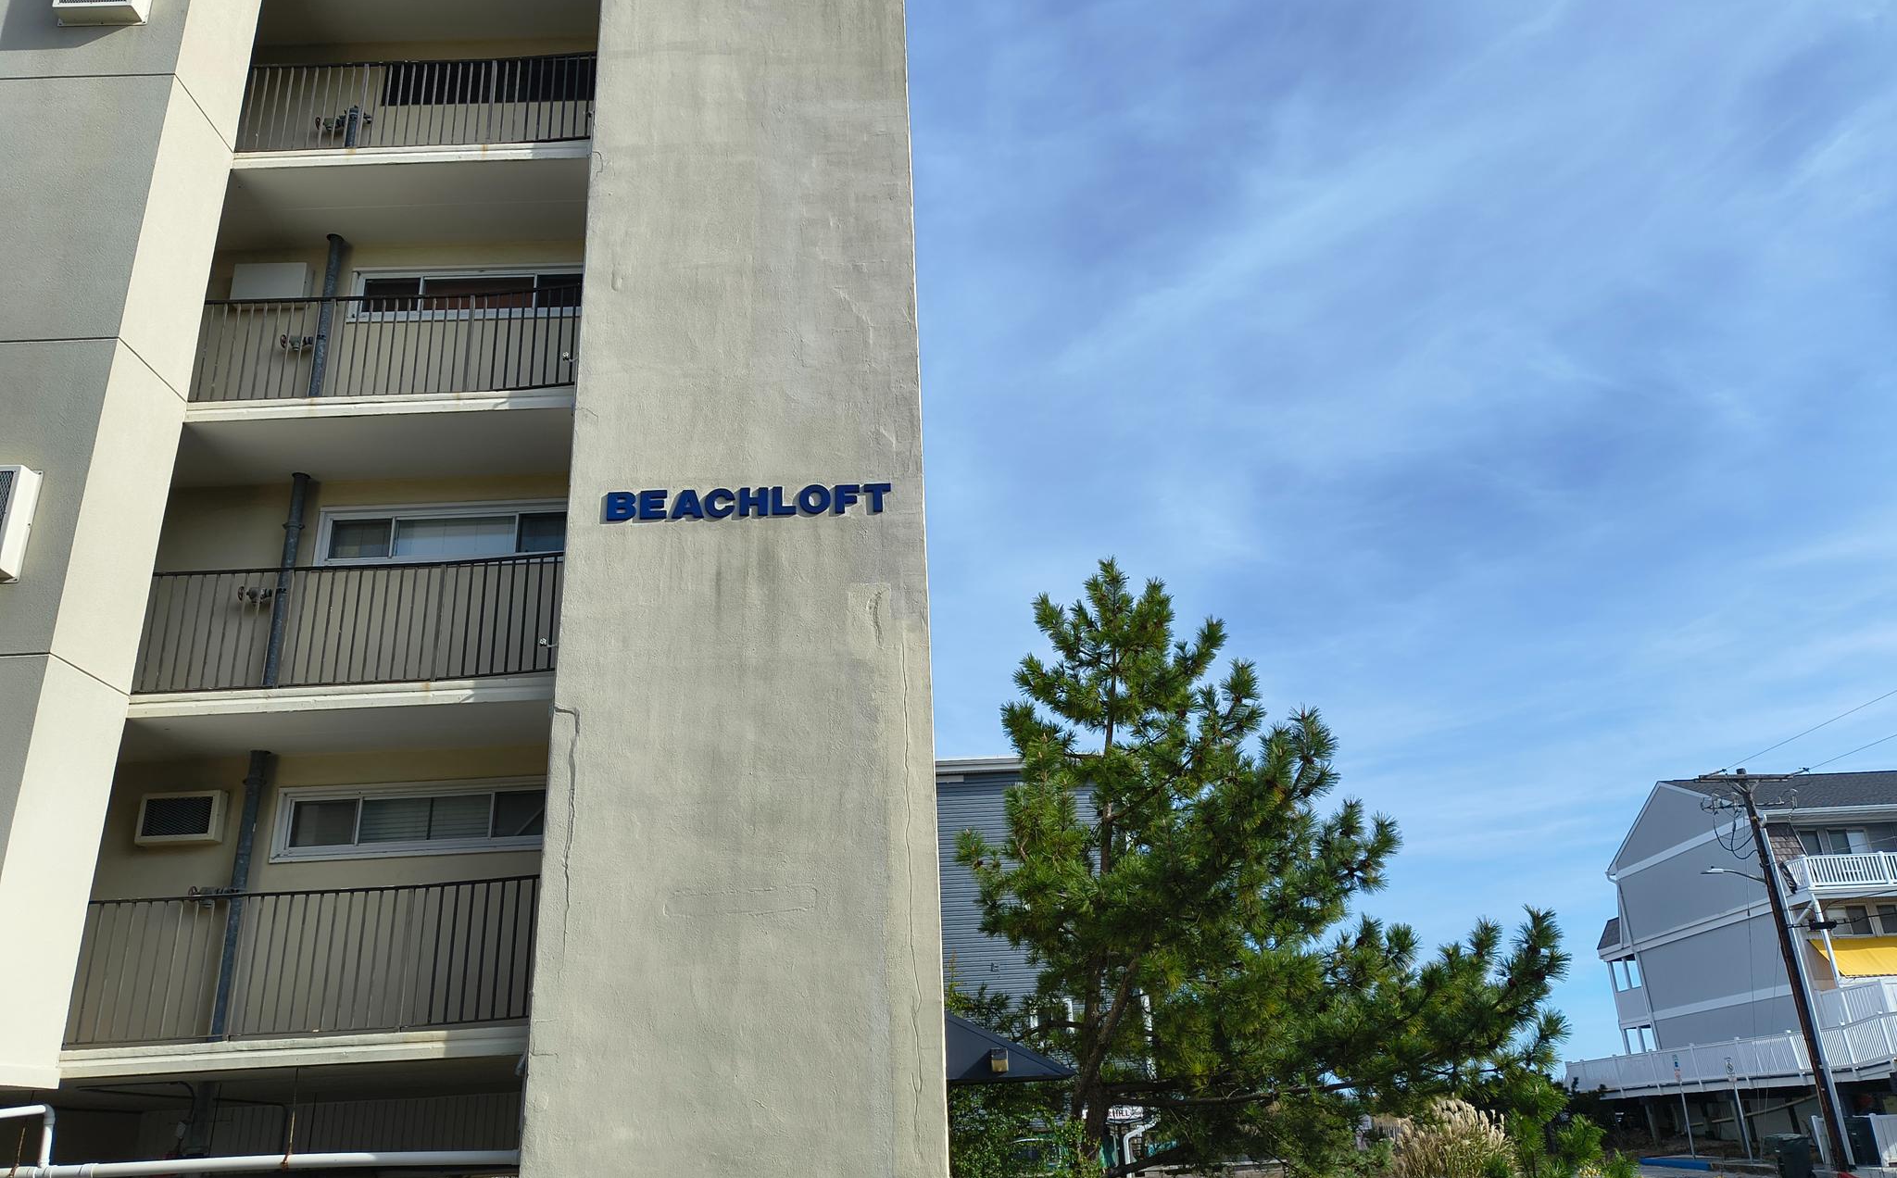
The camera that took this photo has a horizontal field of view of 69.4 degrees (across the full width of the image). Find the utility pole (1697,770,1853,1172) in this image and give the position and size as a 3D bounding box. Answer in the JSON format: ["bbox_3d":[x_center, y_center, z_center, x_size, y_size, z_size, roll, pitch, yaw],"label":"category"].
[{"bbox_3d":[22.818,10.098,37.232,2.850,10.500,0.700,-2,-22,0],"label":"utility pole"}]

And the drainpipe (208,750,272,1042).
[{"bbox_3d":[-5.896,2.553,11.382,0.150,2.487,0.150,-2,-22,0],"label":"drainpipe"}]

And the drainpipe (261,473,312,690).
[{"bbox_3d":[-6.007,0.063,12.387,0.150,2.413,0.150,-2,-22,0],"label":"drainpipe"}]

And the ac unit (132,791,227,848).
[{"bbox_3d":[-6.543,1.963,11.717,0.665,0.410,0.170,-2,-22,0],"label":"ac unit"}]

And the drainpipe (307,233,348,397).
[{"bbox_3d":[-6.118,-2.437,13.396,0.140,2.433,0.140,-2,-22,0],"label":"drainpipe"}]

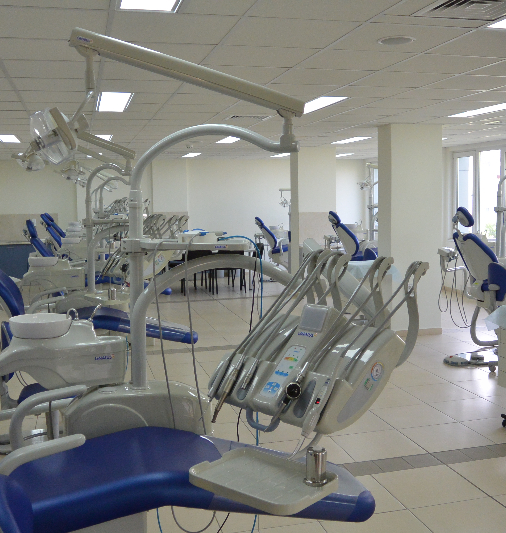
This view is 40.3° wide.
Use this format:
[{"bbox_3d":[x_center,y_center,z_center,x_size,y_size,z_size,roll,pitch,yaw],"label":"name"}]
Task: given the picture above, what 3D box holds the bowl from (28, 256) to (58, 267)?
[{"bbox_3d":[-1.734,-0.025,5.703,0.246,0.070,0.246,-2,6,-14],"label":"bowl"}]

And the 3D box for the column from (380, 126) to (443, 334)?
[{"bbox_3d":[1.869,-0.420,8.263,0.650,2.482,0.370,-2,6,-14],"label":"column"}]

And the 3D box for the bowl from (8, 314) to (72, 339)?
[{"bbox_3d":[-0.843,0.242,2.743,0.250,0.070,0.250,-2,6,-14],"label":"bowl"}]

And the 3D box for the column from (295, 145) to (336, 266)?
[{"bbox_3d":[1.018,-0.733,11.587,0.660,2.482,0.380,-2,6,-14],"label":"column"}]

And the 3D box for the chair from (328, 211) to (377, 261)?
[{"bbox_3d":[1.883,-0.067,9.859,1.640,1.470,0.700,-2,6,-14],"label":"chair"}]

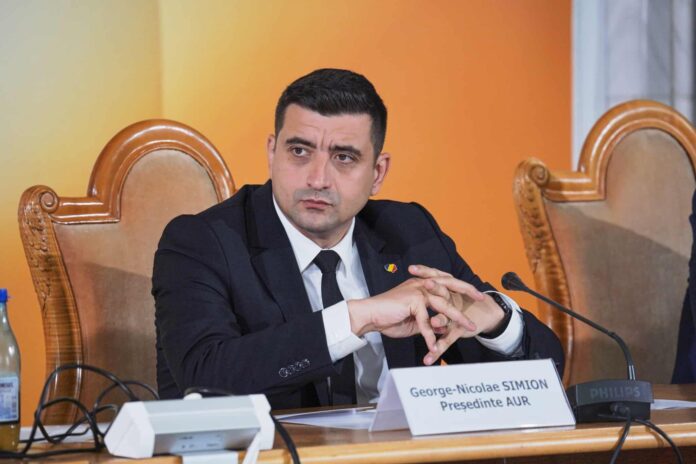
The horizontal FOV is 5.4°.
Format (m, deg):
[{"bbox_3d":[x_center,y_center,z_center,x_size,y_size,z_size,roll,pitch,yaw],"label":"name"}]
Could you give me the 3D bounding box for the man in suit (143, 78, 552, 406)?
[{"bbox_3d":[0.030,0.388,10.807,0.640,1.250,0.780,-2,4,-28],"label":"man in suit"}]

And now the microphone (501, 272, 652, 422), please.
[{"bbox_3d":[0.319,0.168,10.638,0.140,0.197,0.265,-2,4,-34],"label":"microphone"}]

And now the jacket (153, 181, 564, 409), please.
[{"bbox_3d":[0.000,0.238,10.879,0.640,0.620,0.480,-2,4,-28],"label":"jacket"}]

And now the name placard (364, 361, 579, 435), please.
[{"bbox_3d":[0.176,0.233,10.418,0.295,0.091,0.100,-3,4,-38],"label":"name placard"}]

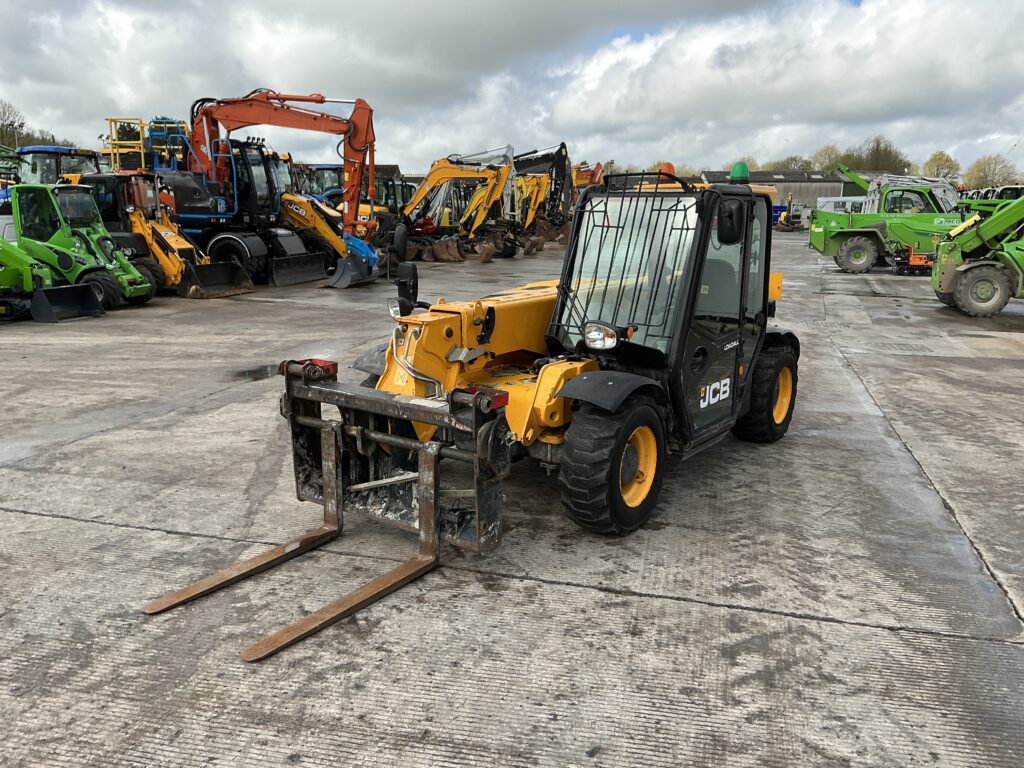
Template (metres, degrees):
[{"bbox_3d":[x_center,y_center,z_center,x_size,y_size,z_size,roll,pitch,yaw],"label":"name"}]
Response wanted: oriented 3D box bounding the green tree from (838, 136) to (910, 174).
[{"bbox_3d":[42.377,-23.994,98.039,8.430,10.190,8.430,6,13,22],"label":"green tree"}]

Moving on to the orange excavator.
[{"bbox_3d":[-6.066,-4.570,19.230,6.350,4.280,2.550,4,13,17],"label":"orange excavator"}]

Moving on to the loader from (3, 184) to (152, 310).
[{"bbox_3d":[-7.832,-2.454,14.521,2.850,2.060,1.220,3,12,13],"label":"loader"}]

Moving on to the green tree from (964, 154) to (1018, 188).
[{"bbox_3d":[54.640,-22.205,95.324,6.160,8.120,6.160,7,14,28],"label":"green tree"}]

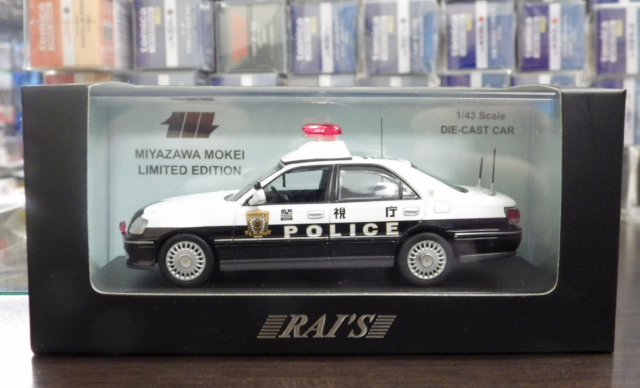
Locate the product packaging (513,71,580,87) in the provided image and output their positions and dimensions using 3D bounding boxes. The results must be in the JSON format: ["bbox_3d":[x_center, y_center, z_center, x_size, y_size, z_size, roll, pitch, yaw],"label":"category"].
[{"bbox_3d":[0.135,-0.056,0.498,0.041,0.043,0.087,0,6,0],"label":"product packaging"}]

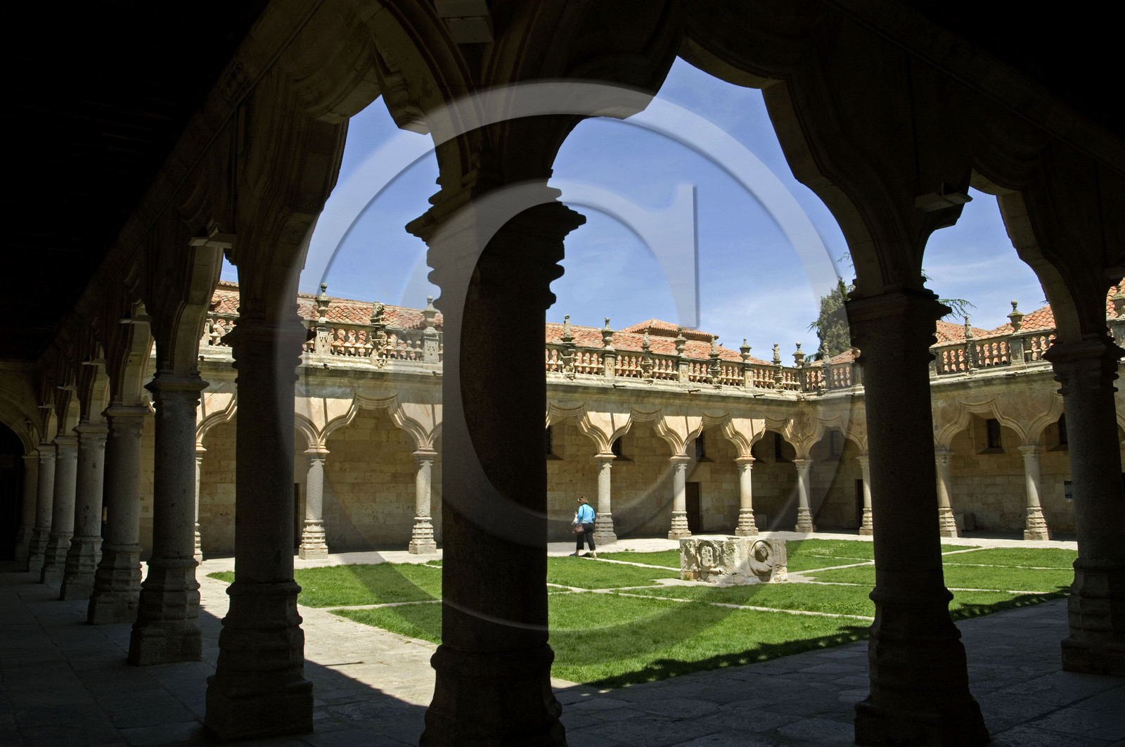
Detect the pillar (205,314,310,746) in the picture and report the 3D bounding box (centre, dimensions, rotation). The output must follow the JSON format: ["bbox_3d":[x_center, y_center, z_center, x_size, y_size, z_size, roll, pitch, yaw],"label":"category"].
[{"bbox_3d":[-2.222,1.097,6.529,0.591,2.954,0.591,5,-9,-34],"label":"pillar"}]

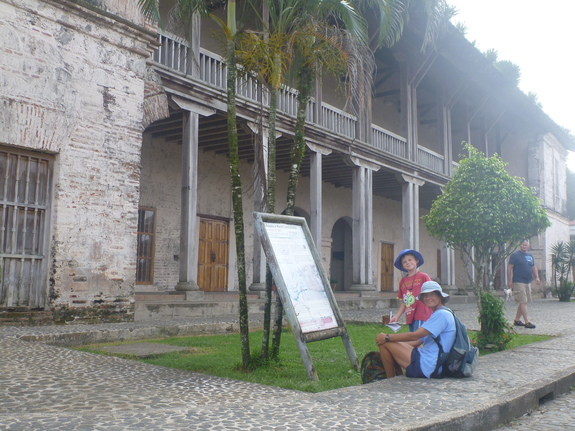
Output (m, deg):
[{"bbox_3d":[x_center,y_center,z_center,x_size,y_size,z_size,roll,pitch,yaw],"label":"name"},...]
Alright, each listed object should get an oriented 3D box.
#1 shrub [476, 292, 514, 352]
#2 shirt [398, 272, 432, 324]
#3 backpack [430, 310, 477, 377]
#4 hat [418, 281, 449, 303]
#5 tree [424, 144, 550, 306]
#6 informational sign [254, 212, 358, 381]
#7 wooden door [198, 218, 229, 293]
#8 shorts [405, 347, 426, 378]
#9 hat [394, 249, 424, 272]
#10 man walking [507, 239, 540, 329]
[{"bbox_3d":[2.783,1.432,8.000,0.500,0.820,0.500,-4,-8,37],"label":"shrub"},{"bbox_3d":[1.274,0.833,6.000,0.380,0.530,0.240,-4,-8,39],"label":"shirt"},{"bbox_3d":[1.523,1.169,5.420,0.280,0.560,0.340,-4,-8,37],"label":"backpack"},{"bbox_3d":[1.323,0.691,5.400,0.270,0.170,0.290,8,-6,1],"label":"hat"},{"bbox_3d":[2.749,0.296,8.336,1.600,2.620,1.600,-4,-8,37],"label":"tree"},{"bbox_3d":[0.201,0.761,6.002,0.100,1.730,0.820,-31,-23,30],"label":"informational sign"},{"bbox_3d":[-2.290,1.207,18.500,0.100,2.300,1.270,-4,-8,37],"label":"wooden door"},{"bbox_3d":[1.206,1.314,5.420,0.360,0.270,0.360,-4,-8,37],"label":"shorts"},{"bbox_3d":[1.224,0.452,6.000,0.300,0.150,0.310,-11,-32,19],"label":"hat"},{"bbox_3d":[4.734,1.363,12.095,0.580,1.760,0.500,5,-7,-33],"label":"man walking"}]

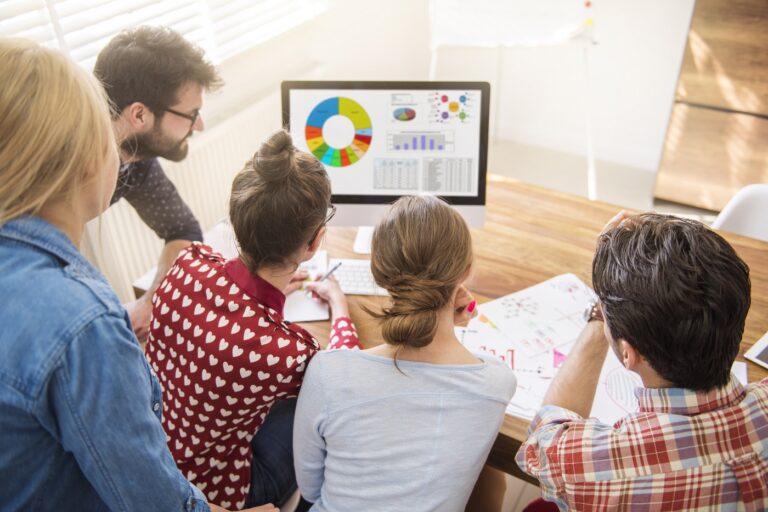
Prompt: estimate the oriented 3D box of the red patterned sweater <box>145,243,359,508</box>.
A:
[{"bbox_3d":[-0.248,0.236,1.542,0.485,0.590,0.405,21,41,30],"label":"red patterned sweater"}]

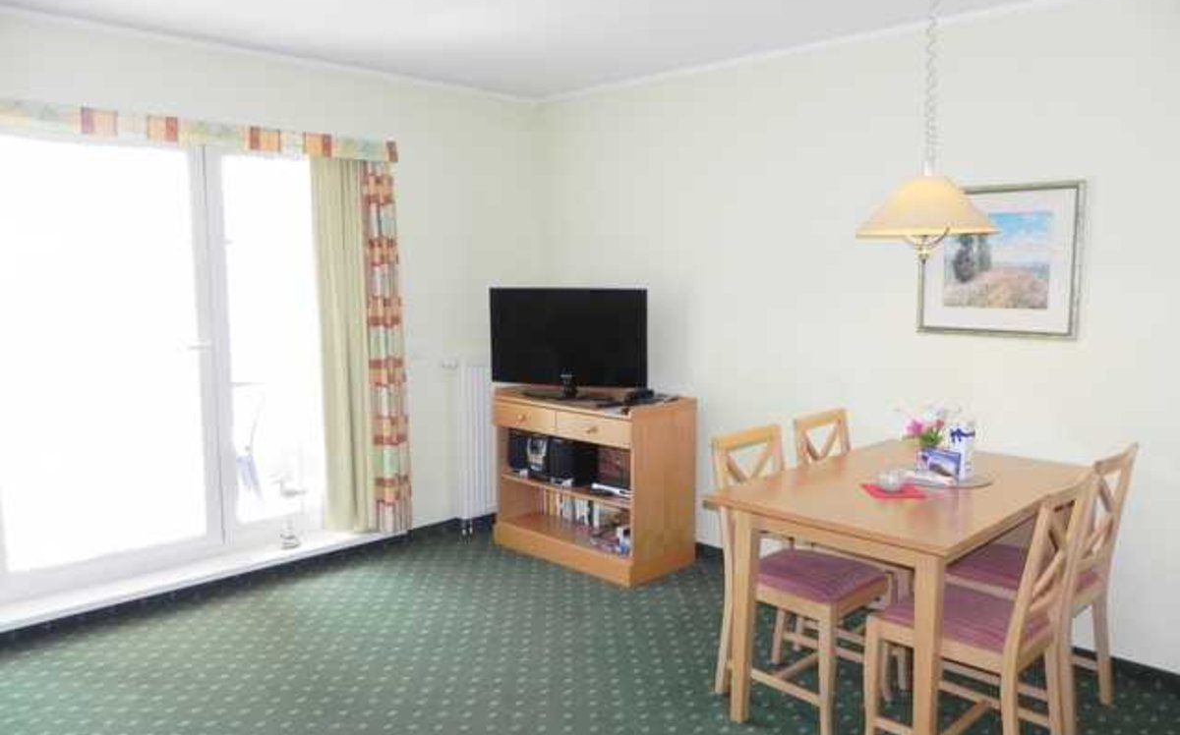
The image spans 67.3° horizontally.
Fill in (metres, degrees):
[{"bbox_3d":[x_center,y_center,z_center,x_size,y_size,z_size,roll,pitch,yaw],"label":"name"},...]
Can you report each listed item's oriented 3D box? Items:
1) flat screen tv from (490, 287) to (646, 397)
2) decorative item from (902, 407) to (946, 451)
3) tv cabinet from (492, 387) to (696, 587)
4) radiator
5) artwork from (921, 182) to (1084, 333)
[{"bbox_3d":[-0.120,-0.124,4.629,0.850,0.570,0.210,2,7,18],"label":"flat screen tv"},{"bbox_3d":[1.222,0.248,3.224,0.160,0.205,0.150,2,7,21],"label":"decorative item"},{"bbox_3d":[0.015,0.549,4.630,0.970,0.860,0.470,6,9,44],"label":"tv cabinet"},{"bbox_3d":[-0.591,0.415,5.057,0.110,0.920,0.360,6,9,44],"label":"radiator"},{"bbox_3d":[1.569,-0.414,3.428,0.600,0.570,0.030,6,9,44],"label":"artwork"}]

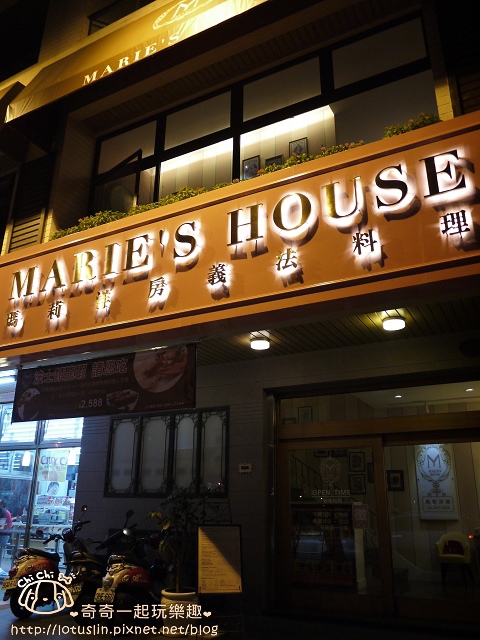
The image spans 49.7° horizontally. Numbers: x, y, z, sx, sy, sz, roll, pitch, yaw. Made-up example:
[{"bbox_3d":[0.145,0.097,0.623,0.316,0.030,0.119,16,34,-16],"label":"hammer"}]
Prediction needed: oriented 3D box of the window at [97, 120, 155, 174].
[{"bbox_3d":[-2.074,-3.157,9.479,1.309,0.755,0.060,-10,-22,26],"label":"window"}]

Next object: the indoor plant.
[{"bbox_3d":[-0.797,2.672,6.331,0.630,1.211,0.630,0,-19,0],"label":"indoor plant"}]

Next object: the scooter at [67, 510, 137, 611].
[{"bbox_3d":[-1.653,3.271,6.828,0.680,1.180,1.740,-5,-20,15],"label":"scooter"}]

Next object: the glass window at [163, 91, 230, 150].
[{"bbox_3d":[-0.727,-3.379,8.800,1.308,0.747,0.060,-10,-22,26],"label":"glass window"}]

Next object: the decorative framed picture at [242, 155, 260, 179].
[{"bbox_3d":[0.207,-2.681,9.190,0.329,0.453,0.030,-10,-22,26],"label":"decorative framed picture"}]

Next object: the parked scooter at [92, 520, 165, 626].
[{"bbox_3d":[-1.213,3.191,6.505,0.660,1.120,1.700,-5,-20,15],"label":"parked scooter"}]

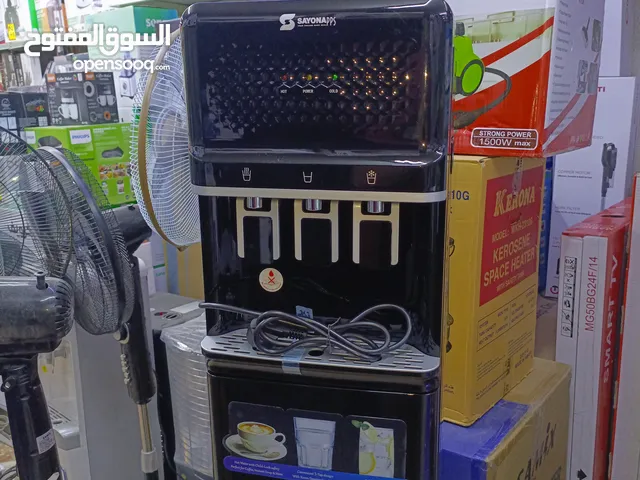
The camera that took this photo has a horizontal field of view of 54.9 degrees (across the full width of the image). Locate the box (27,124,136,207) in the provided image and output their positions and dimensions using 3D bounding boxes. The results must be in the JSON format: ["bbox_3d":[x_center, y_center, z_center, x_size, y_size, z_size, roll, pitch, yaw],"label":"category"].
[{"bbox_3d":[-0.872,-0.277,2.309,0.235,0.290,0.322,6,14,29],"label":"box"}]

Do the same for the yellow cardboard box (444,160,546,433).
[{"bbox_3d":[0.254,0.060,1.367,0.345,0.505,0.345,9,15,37],"label":"yellow cardboard box"}]

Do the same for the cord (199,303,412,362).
[{"bbox_3d":[-0.027,0.110,0.848,0.300,0.056,0.105,3,13,14],"label":"cord"}]

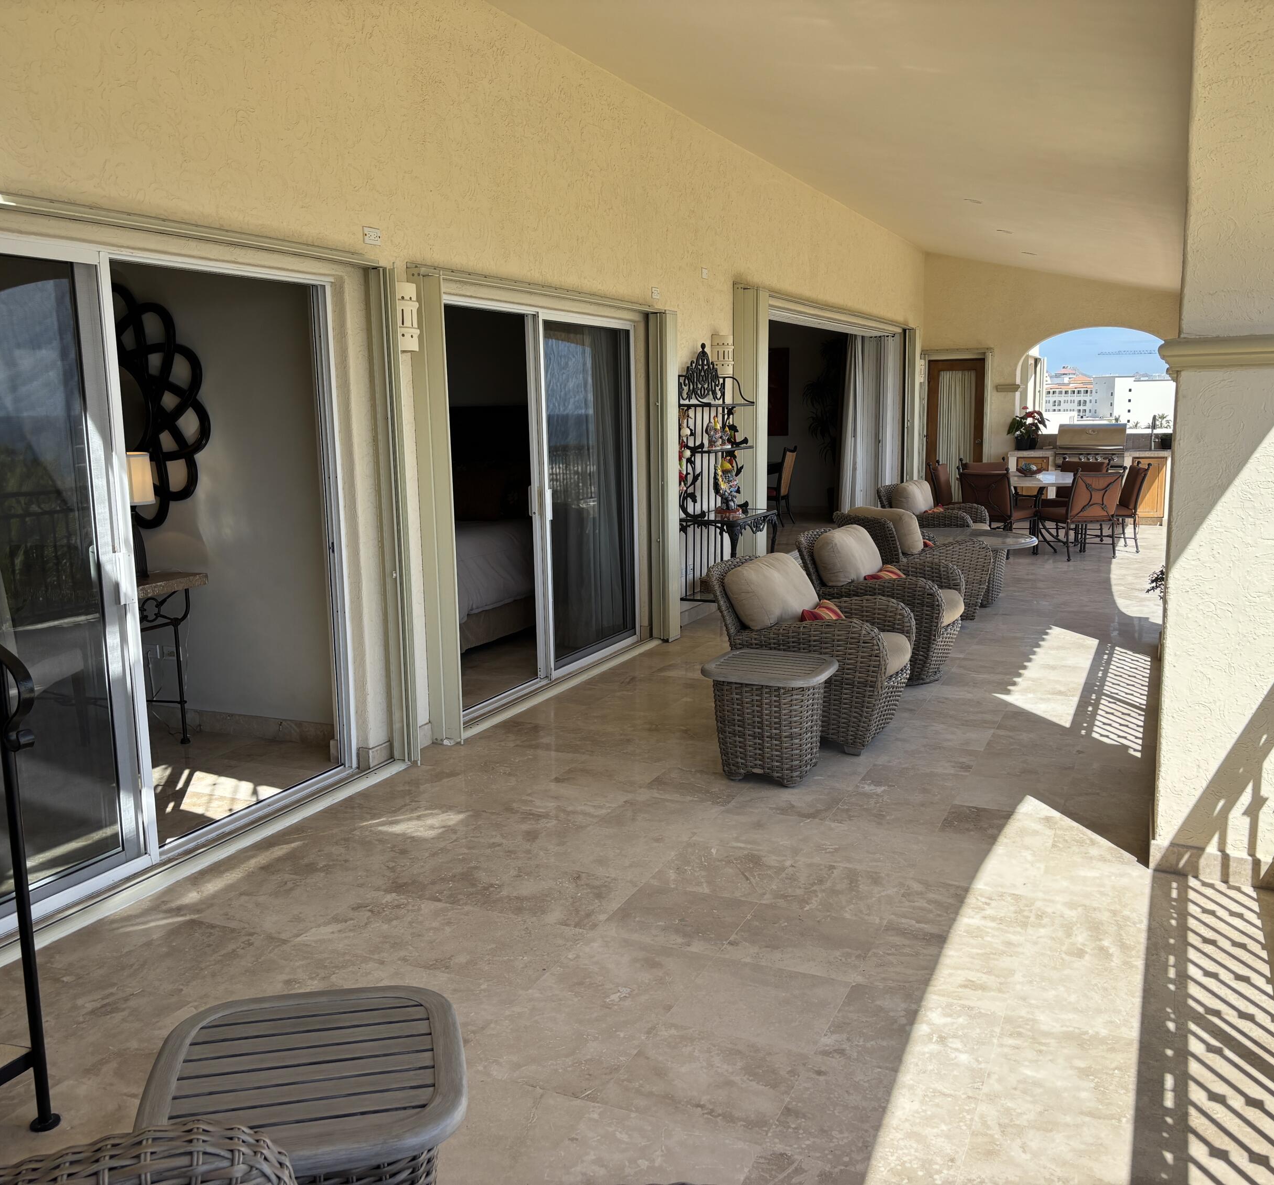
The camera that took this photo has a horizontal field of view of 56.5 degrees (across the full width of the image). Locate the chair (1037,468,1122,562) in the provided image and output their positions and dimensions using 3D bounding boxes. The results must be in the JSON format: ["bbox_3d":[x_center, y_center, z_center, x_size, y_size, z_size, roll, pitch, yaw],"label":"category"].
[{"bbox_3d":[4.391,-0.803,11.741,0.520,0.900,0.680,-3,9,-10],"label":"chair"}]

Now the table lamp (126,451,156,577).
[{"bbox_3d":[-2.405,-0.361,5.656,0.240,0.610,0.240,3,10,24],"label":"table lamp"}]

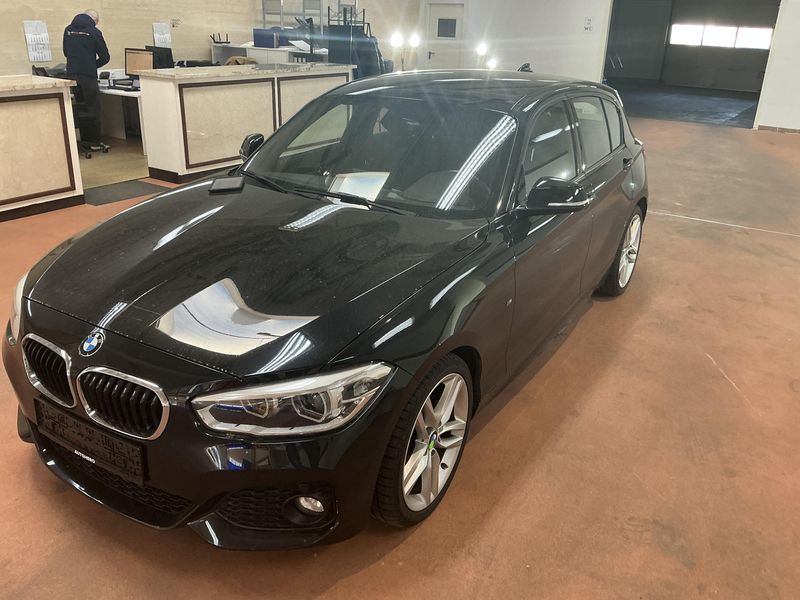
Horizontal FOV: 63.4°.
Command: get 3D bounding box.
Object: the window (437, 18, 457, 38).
[{"bbox_3d":[1.119,-6.501,15.477,0.534,0.437,0.050,15,26,29],"label":"window"}]

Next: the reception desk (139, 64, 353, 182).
[{"bbox_3d":[-1.807,-2.366,8.326,0.780,1.120,3.250,15,26,29],"label":"reception desk"}]

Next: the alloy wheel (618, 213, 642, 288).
[{"bbox_3d":[1.502,-0.356,4.455,0.180,0.490,0.490,15,26,29],"label":"alloy wheel"}]

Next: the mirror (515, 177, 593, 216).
[{"bbox_3d":[0.663,-0.440,2.772,0.280,0.170,0.180,15,26,29],"label":"mirror"}]

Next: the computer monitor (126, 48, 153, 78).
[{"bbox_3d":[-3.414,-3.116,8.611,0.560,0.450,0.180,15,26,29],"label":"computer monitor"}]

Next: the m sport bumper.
[{"bbox_3d":[-0.871,0.326,2.251,1.750,0.580,0.500,15,26,29],"label":"m sport bumper"}]

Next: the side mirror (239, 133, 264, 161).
[{"bbox_3d":[-0.779,-0.829,3.564,0.280,0.170,0.180,15,26,29],"label":"side mirror"}]

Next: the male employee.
[{"bbox_3d":[-4.176,-2.957,8.702,0.600,1.740,0.480,5,23,6],"label":"male employee"}]

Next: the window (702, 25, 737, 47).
[{"bbox_3d":[10.865,-8.944,21.974,1.027,0.636,0.080,15,26,27],"label":"window"}]

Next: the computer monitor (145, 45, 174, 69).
[{"bbox_3d":[-3.259,-3.188,8.804,0.540,0.460,0.160,15,26,29],"label":"computer monitor"}]

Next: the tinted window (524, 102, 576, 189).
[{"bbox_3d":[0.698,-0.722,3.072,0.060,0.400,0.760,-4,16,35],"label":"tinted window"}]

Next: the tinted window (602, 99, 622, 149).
[{"bbox_3d":[1.339,-1.109,4.083,0.050,0.330,0.270,-7,14,21],"label":"tinted window"}]

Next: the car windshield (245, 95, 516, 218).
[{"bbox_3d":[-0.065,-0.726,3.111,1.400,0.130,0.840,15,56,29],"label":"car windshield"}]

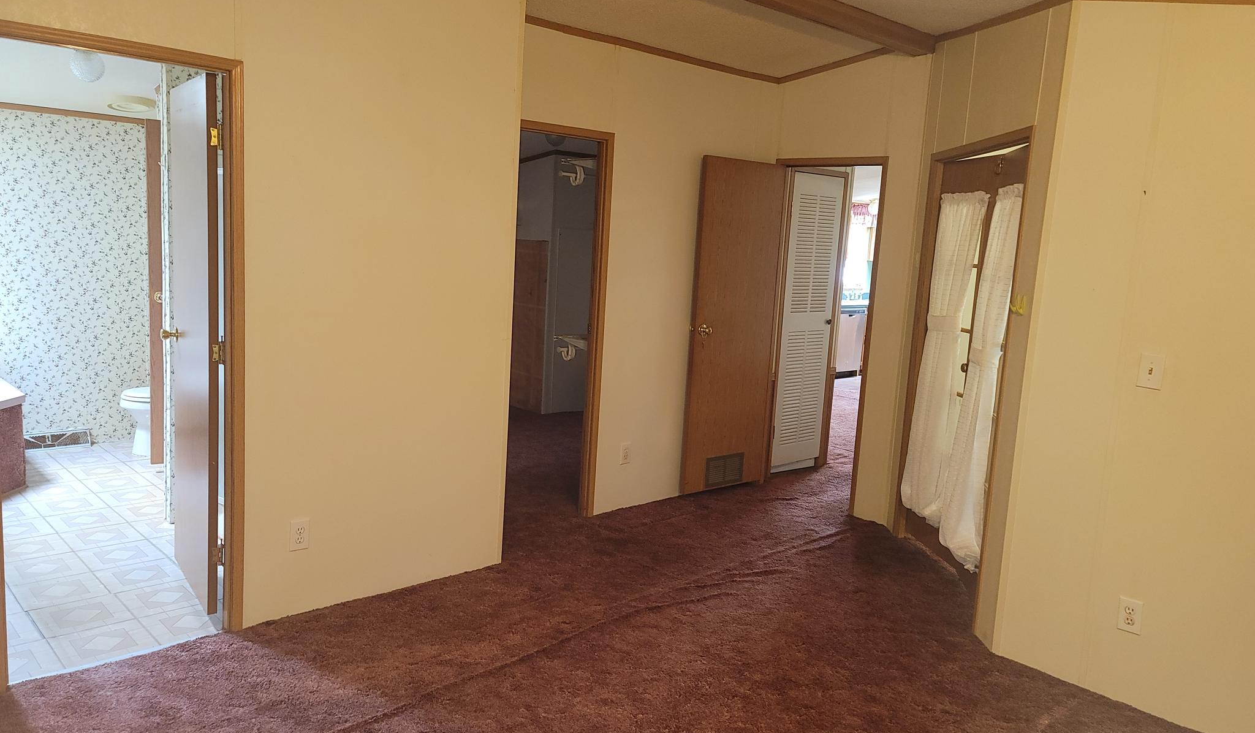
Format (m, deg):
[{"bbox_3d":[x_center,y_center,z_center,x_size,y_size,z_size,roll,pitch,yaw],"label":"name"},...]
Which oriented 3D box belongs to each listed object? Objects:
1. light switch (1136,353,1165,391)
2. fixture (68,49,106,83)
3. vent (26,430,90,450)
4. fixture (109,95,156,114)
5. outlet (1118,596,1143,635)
[{"bbox_3d":[1.792,0.019,3.106,0.014,0.116,0.075,-4,11,-44],"label":"light switch"},{"bbox_3d":[-2.638,-1.479,4.429,0.157,0.180,0.157,-4,11,-44],"label":"fixture"},{"bbox_3d":[-3.684,0.480,5.763,0.460,0.112,0.068,-4,11,-44],"label":"vent"},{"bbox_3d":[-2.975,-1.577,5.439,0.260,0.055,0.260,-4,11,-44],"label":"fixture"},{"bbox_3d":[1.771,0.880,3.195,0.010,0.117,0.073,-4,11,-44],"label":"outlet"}]

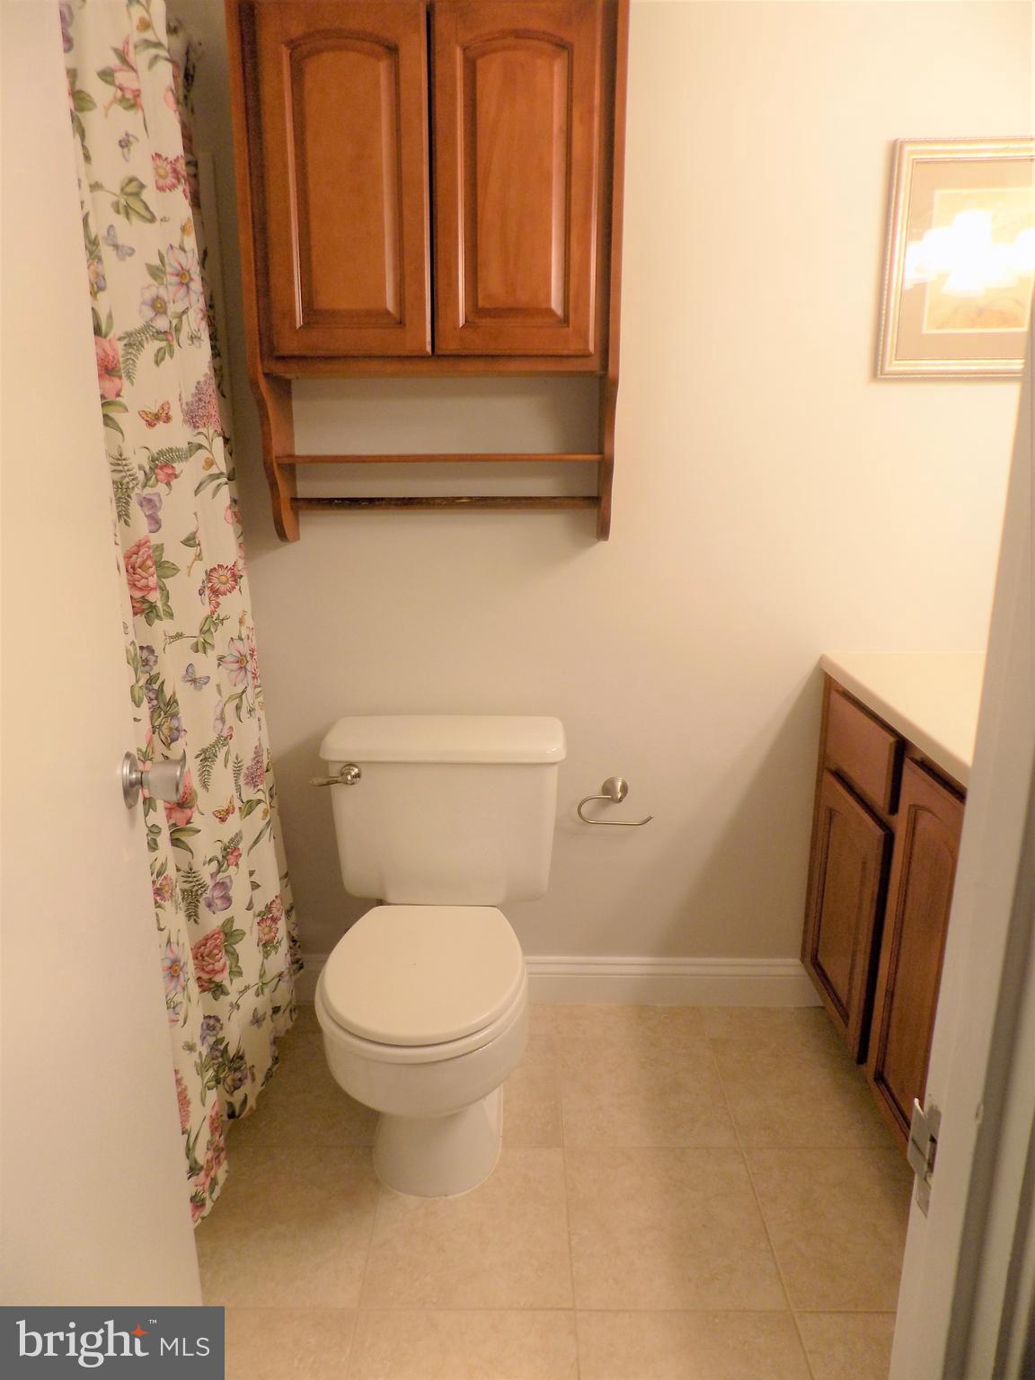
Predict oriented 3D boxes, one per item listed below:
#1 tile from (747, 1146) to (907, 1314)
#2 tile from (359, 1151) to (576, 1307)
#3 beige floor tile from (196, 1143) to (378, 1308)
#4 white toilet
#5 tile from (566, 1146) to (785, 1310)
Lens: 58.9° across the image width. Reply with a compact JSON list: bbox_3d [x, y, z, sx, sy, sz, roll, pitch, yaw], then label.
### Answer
[{"bbox_3d":[0.577,0.895,1.538,0.326,0.010,0.329,0,15,0],"label":"tile"},{"bbox_3d":[-0.075,0.893,1.540,0.326,0.010,0.329,0,15,0],"label":"tile"},{"bbox_3d":[-0.402,0.892,1.540,0.326,0.010,0.329,0,15,0],"label":"beige floor tile"},{"bbox_3d":[-0.145,0.481,1.695,0.473,0.705,0.695,0,15,0],"label":"white toilet"},{"bbox_3d":[0.251,0.894,1.539,0.326,0.010,0.329,0,15,0],"label":"tile"}]

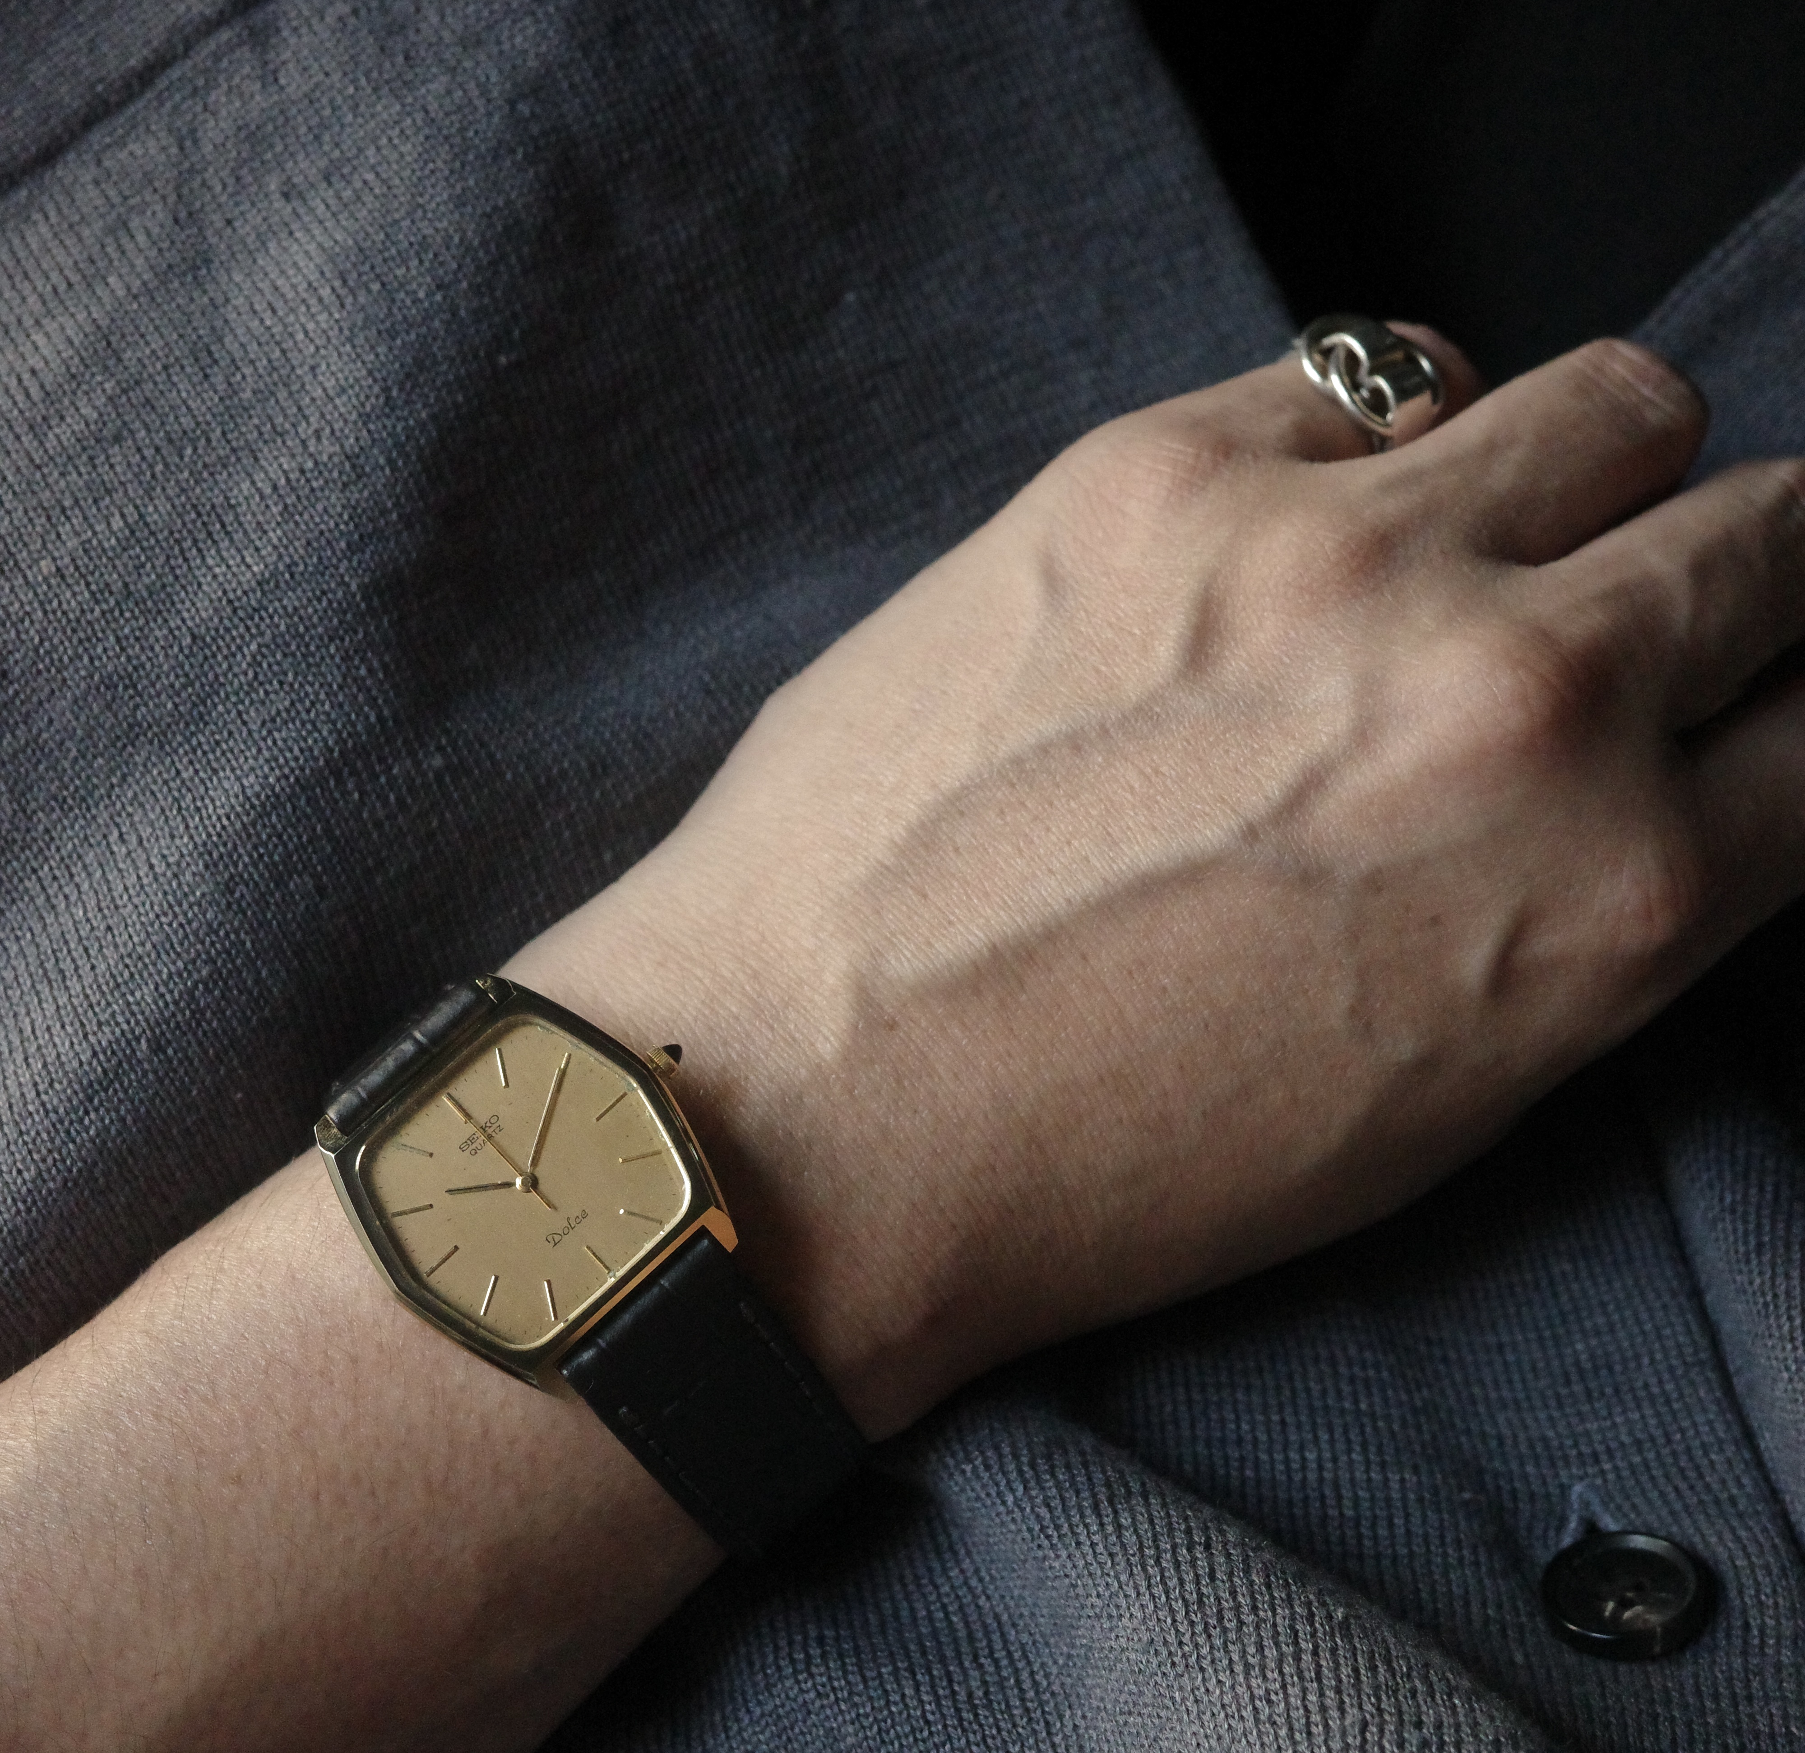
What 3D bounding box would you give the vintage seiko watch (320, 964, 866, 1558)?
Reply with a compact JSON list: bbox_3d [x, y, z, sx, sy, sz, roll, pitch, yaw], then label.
[{"bbox_3d":[-0.029,0.037,0.300,0.035,0.047,0.063,-43,79,-9],"label":"vintage seiko watch"}]

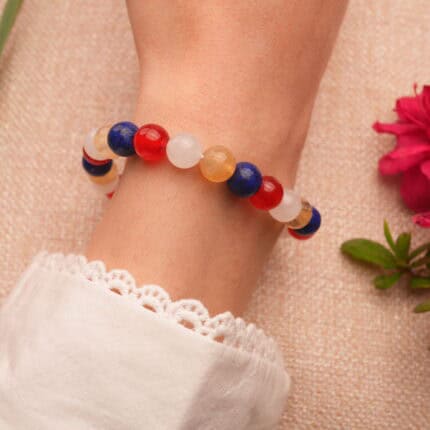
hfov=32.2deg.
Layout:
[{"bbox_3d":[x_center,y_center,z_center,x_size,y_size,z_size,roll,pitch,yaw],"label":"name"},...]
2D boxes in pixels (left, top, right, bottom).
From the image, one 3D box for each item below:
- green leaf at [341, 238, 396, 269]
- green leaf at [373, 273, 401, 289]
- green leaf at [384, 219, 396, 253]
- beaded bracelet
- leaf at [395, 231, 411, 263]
[{"bbox_3d":[0.047,0.011,0.227,0.018,0.003,0.007,17,76,-6],"label":"green leaf"},{"bbox_3d":[0.053,0.020,0.229,0.009,0.002,0.004,-19,76,0],"label":"green leaf"},{"bbox_3d":[0.053,0.006,0.225,0.002,0.004,0.012,-19,116,12],"label":"green leaf"},{"bbox_3d":[-0.004,-0.007,0.203,0.067,0.070,0.011,18,79,6],"label":"beaded bracelet"},{"bbox_3d":[0.056,0.010,0.225,0.004,0.011,0.002,3,34,2],"label":"leaf"}]

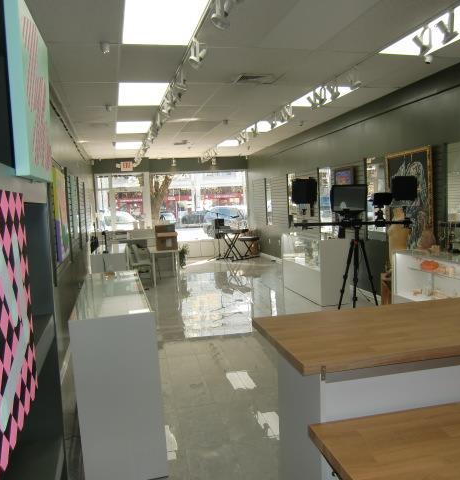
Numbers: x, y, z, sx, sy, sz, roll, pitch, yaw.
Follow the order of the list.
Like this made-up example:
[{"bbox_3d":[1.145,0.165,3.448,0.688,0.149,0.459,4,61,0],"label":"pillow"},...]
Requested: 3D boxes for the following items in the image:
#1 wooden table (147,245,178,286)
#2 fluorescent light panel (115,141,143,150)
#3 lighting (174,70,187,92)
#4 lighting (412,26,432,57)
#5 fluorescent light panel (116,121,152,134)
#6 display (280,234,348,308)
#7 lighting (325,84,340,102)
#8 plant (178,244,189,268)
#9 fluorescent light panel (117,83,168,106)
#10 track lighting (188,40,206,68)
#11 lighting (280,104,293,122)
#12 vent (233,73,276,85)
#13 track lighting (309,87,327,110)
[{"bbox_3d":[-1.480,0.571,9.741,0.580,0.720,1.200,-4,5,-14],"label":"wooden table"},{"bbox_3d":[-2.402,-2.239,10.500,0.610,0.050,1.220,-4,5,-15],"label":"fluorescent light panel"},{"bbox_3d":[-0.482,-1.601,4.417,0.160,0.240,0.130,-3,5,-4],"label":"lighting"},{"bbox_3d":[1.564,-1.615,3.579,0.180,0.250,0.130,-3,5,-2],"label":"lighting"},{"bbox_3d":[-1.741,-2.033,7.999,0.600,0.060,1.200,-4,5,-14],"label":"fluorescent light panel"},{"bbox_3d":[1.395,0.433,7.386,0.470,0.970,1.700,-3,5,-12],"label":"display"},{"bbox_3d":[1.217,-1.746,5.270,0.170,0.220,0.140,-4,5,-15],"label":"lighting"},{"bbox_3d":[-1.208,0.401,11.223,0.300,0.620,0.300,-4,5,-15],"label":"plant"},{"bbox_3d":[-1.149,-1.902,5.809,0.610,0.050,1.220,-4,5,-15],"label":"fluorescent light panel"},{"bbox_3d":[-0.257,-1.538,3.637,0.160,0.250,0.130,-3,5,-4],"label":"track lighting"},{"bbox_3d":[0.819,-1.839,6.522,0.180,0.250,0.140,-3,5,-4],"label":"lighting"},{"bbox_3d":[0.310,-1.853,5.114,0.490,0.060,0.450,-4,5,-14],"label":"vent"},{"bbox_3d":[1.108,-1.792,5.620,0.180,0.270,0.150,-4,5,-15],"label":"track lighting"}]

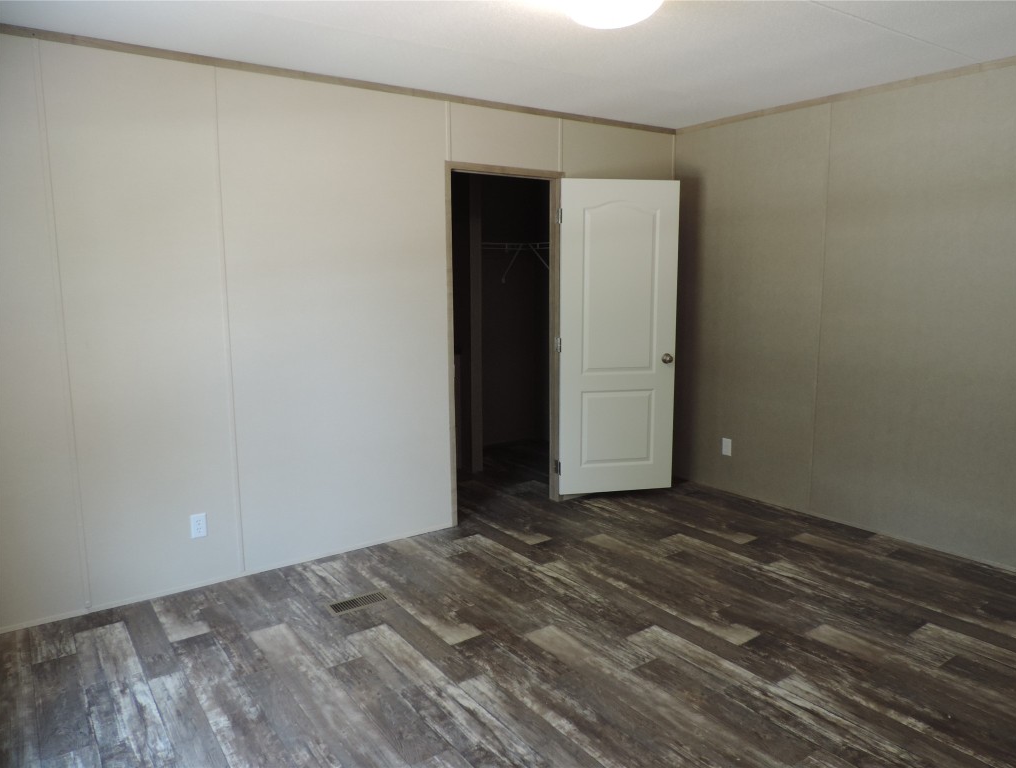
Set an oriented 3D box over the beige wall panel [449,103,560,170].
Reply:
[{"bbox_3d":[-0.006,-1.427,4.164,0.796,0.319,0.030,-6,10,-34],"label":"beige wall panel"}]

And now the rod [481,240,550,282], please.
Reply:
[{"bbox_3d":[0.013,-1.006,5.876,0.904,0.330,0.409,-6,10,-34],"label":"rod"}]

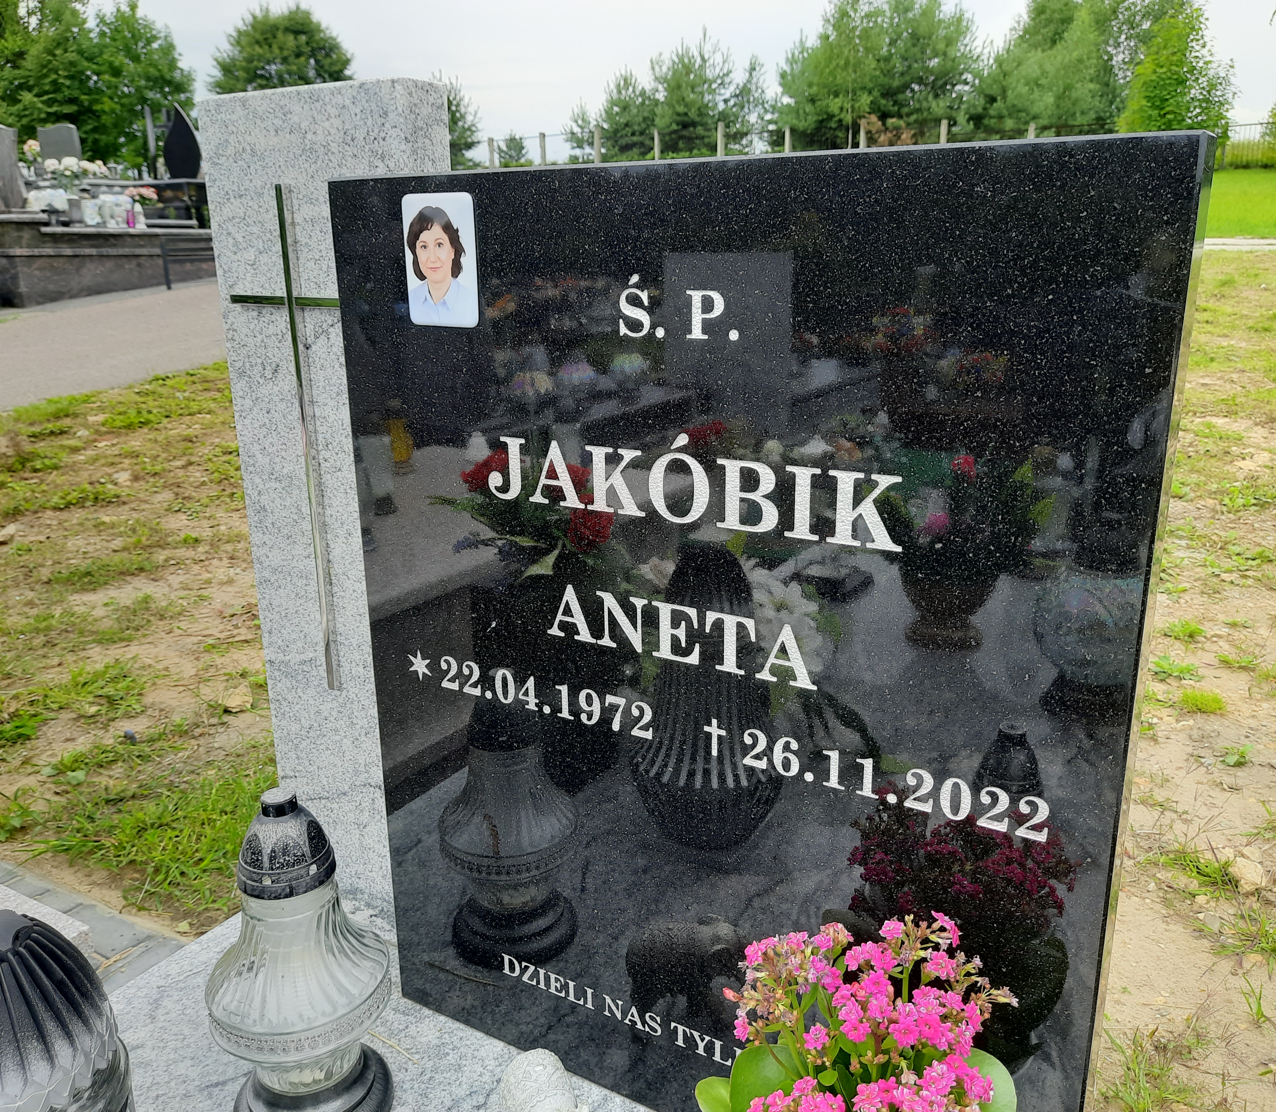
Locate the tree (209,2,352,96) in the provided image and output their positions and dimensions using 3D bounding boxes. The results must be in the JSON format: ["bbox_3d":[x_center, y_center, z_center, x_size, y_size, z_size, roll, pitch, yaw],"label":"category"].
[{"bbox_3d":[-15.635,-20.805,48.011,6.804,7.141,6.464,-6,17,-16],"label":"tree"}]

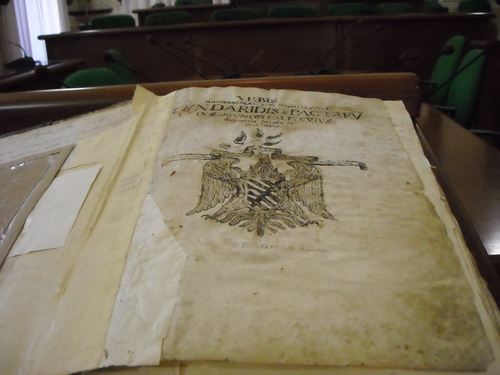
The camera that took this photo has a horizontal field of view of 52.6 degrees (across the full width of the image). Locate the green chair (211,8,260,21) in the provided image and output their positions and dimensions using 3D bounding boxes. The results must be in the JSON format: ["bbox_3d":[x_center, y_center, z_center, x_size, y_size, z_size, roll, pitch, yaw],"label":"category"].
[{"bbox_3d":[-0.117,-1.226,4.849,0.540,0.910,0.570,-3,21,0],"label":"green chair"}]

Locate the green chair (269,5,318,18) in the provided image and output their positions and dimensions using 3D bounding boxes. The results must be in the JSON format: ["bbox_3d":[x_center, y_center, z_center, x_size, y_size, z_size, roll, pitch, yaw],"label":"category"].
[{"bbox_3d":[0.442,-1.285,4.919,0.540,0.910,0.570,-3,21,0],"label":"green chair"}]

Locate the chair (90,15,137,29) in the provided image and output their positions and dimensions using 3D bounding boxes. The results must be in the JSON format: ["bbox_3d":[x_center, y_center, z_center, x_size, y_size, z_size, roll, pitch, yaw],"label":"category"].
[{"bbox_3d":[-1.286,-1.151,4.799,0.540,0.910,0.570,-3,21,0],"label":"chair"}]

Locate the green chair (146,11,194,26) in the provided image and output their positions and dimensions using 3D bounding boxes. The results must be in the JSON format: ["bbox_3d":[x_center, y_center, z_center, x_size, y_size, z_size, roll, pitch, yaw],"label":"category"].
[{"bbox_3d":[-0.752,-1.191,4.819,0.540,0.910,0.570,-3,21,0],"label":"green chair"}]

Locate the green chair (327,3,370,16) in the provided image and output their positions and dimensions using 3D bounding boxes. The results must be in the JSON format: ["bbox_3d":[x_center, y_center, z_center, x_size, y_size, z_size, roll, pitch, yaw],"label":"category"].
[{"bbox_3d":[1.008,-1.334,4.999,0.540,0.910,0.570,-3,21,0],"label":"green chair"}]

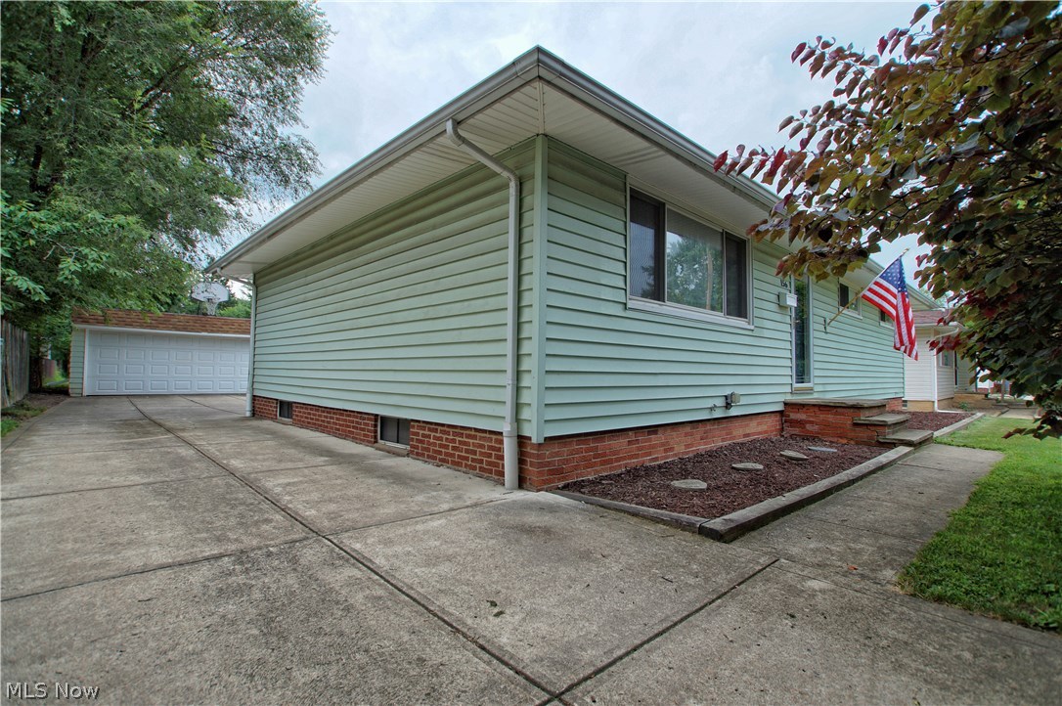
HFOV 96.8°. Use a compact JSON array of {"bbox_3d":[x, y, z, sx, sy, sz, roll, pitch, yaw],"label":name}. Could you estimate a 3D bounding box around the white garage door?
[{"bbox_3d":[-12.337,0.416,16.773,5.000,2.100,0.100,3,-4,-43],"label":"white garage door"}]

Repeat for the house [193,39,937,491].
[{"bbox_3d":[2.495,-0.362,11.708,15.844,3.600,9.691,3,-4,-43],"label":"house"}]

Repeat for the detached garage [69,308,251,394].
[{"bbox_3d":[-14.364,0.021,18.973,5.870,3.050,6.400,3,-4,-43],"label":"detached garage"}]

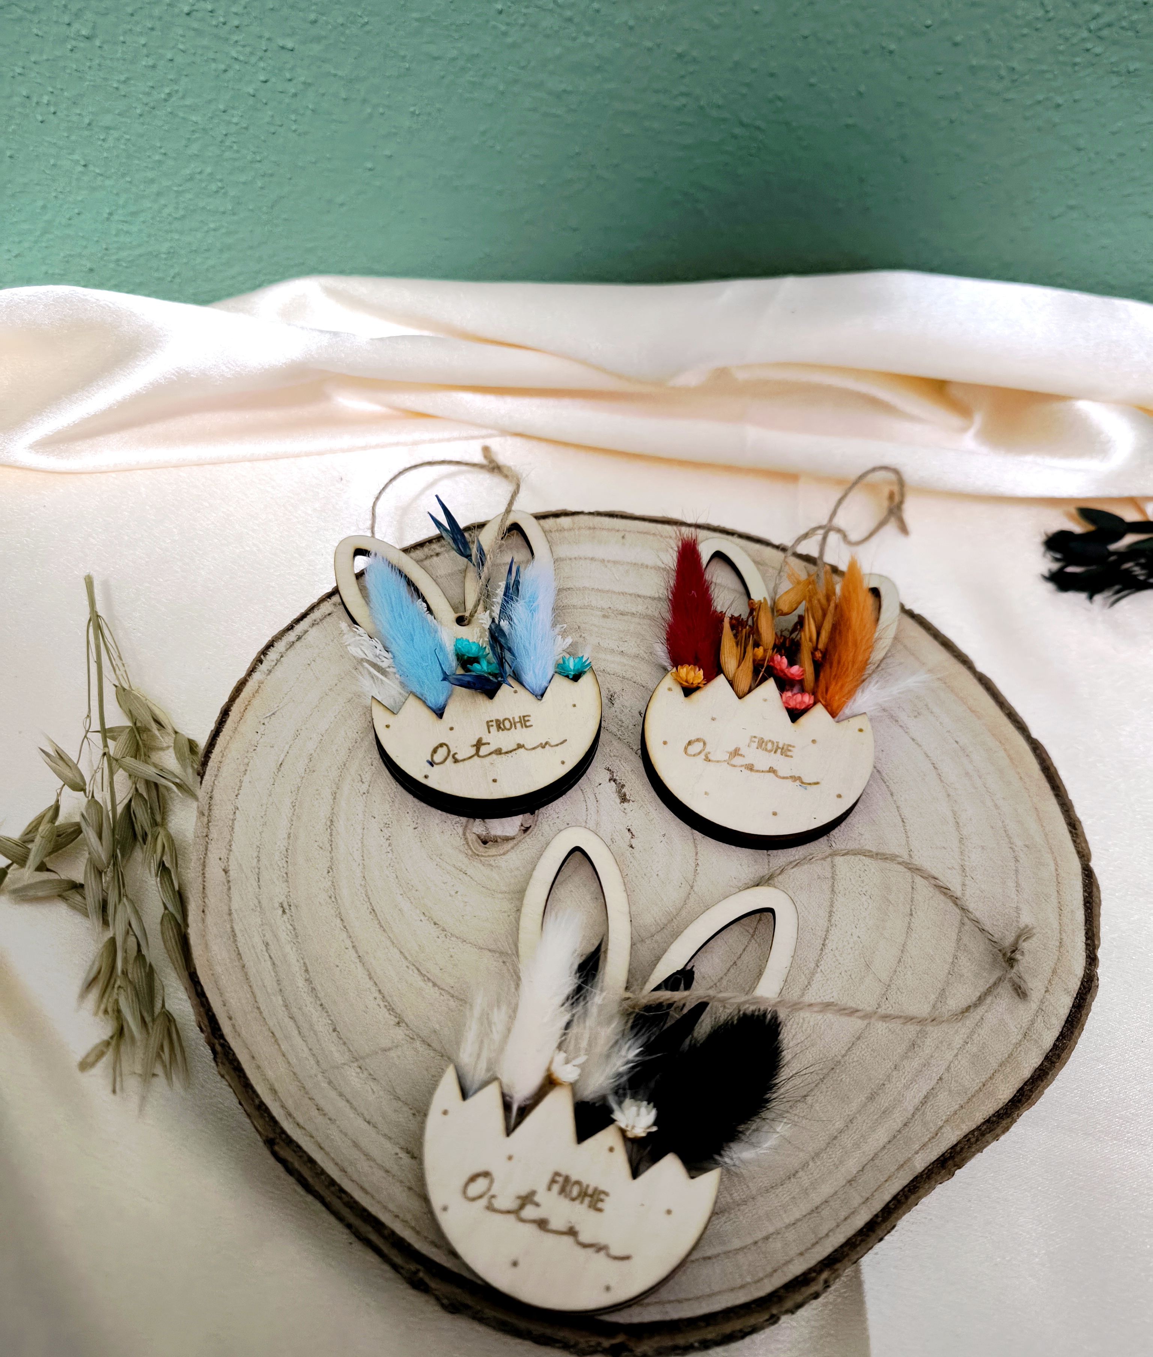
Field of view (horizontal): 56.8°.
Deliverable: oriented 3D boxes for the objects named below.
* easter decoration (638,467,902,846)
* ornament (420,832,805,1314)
[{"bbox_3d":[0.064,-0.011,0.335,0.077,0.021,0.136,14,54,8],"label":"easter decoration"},{"bbox_3d":[0.009,0.089,0.259,0.077,0.018,0.116,17,54,10],"label":"ornament"}]

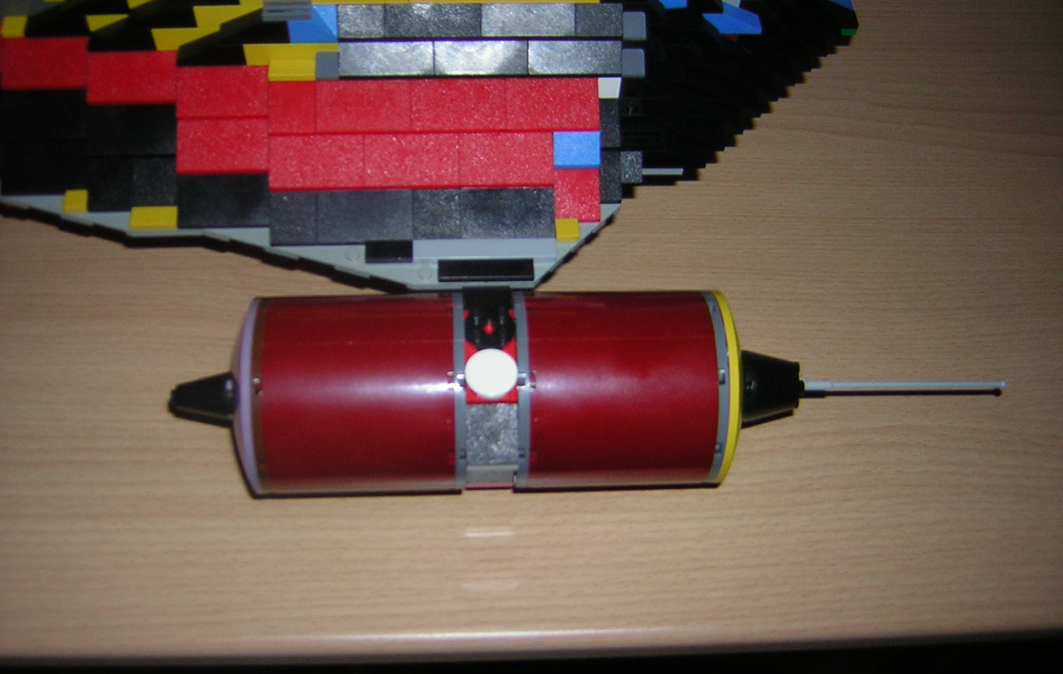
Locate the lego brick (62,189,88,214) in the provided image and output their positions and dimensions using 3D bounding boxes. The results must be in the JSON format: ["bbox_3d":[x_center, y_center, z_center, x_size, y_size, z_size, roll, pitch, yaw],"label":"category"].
[{"bbox_3d":[-0.154,-0.046,0.375,0.008,0.003,0.008,-1,58,-3],"label":"lego brick"}]

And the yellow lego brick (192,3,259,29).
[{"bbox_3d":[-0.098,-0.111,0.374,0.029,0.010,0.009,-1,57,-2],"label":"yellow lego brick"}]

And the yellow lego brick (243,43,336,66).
[{"bbox_3d":[-0.081,-0.099,0.378,0.032,0.010,0.009,-1,57,-2],"label":"yellow lego brick"}]

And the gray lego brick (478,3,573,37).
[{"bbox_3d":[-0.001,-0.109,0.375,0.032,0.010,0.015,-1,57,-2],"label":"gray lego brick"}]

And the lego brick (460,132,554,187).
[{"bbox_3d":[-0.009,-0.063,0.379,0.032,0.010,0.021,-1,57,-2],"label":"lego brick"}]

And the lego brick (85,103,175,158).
[{"bbox_3d":[-0.134,-0.073,0.376,0.032,0.010,0.024,-1,58,-4],"label":"lego brick"}]

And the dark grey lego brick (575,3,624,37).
[{"bbox_3d":[0.023,-0.110,0.377,0.016,0.010,0.016,-1,58,-3],"label":"dark grey lego brick"}]

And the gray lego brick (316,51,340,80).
[{"bbox_3d":[-0.069,-0.092,0.375,0.008,0.006,0.008,-1,57,-2],"label":"gray lego brick"}]

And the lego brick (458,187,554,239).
[{"bbox_3d":[-0.008,-0.045,0.377,0.032,0.010,0.024,-1,58,-3],"label":"lego brick"}]

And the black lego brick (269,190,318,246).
[{"bbox_3d":[-0.080,-0.044,0.376,0.016,0.010,0.024,-1,58,-3],"label":"black lego brick"}]

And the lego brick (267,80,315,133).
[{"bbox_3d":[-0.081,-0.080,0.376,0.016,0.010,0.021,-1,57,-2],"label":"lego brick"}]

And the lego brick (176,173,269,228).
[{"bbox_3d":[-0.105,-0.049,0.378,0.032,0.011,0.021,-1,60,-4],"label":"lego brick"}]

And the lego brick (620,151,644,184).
[{"bbox_3d":[0.034,-0.063,0.390,0.008,0.010,0.016,-1,58,-3],"label":"lego brick"}]

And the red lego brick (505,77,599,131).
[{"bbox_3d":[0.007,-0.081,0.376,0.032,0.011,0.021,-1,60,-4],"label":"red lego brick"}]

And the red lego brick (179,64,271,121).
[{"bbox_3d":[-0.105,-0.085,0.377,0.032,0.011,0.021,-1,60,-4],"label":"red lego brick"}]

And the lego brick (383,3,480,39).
[{"bbox_3d":[-0.033,-0.108,0.368,0.032,0.011,0.016,-1,60,-4],"label":"lego brick"}]

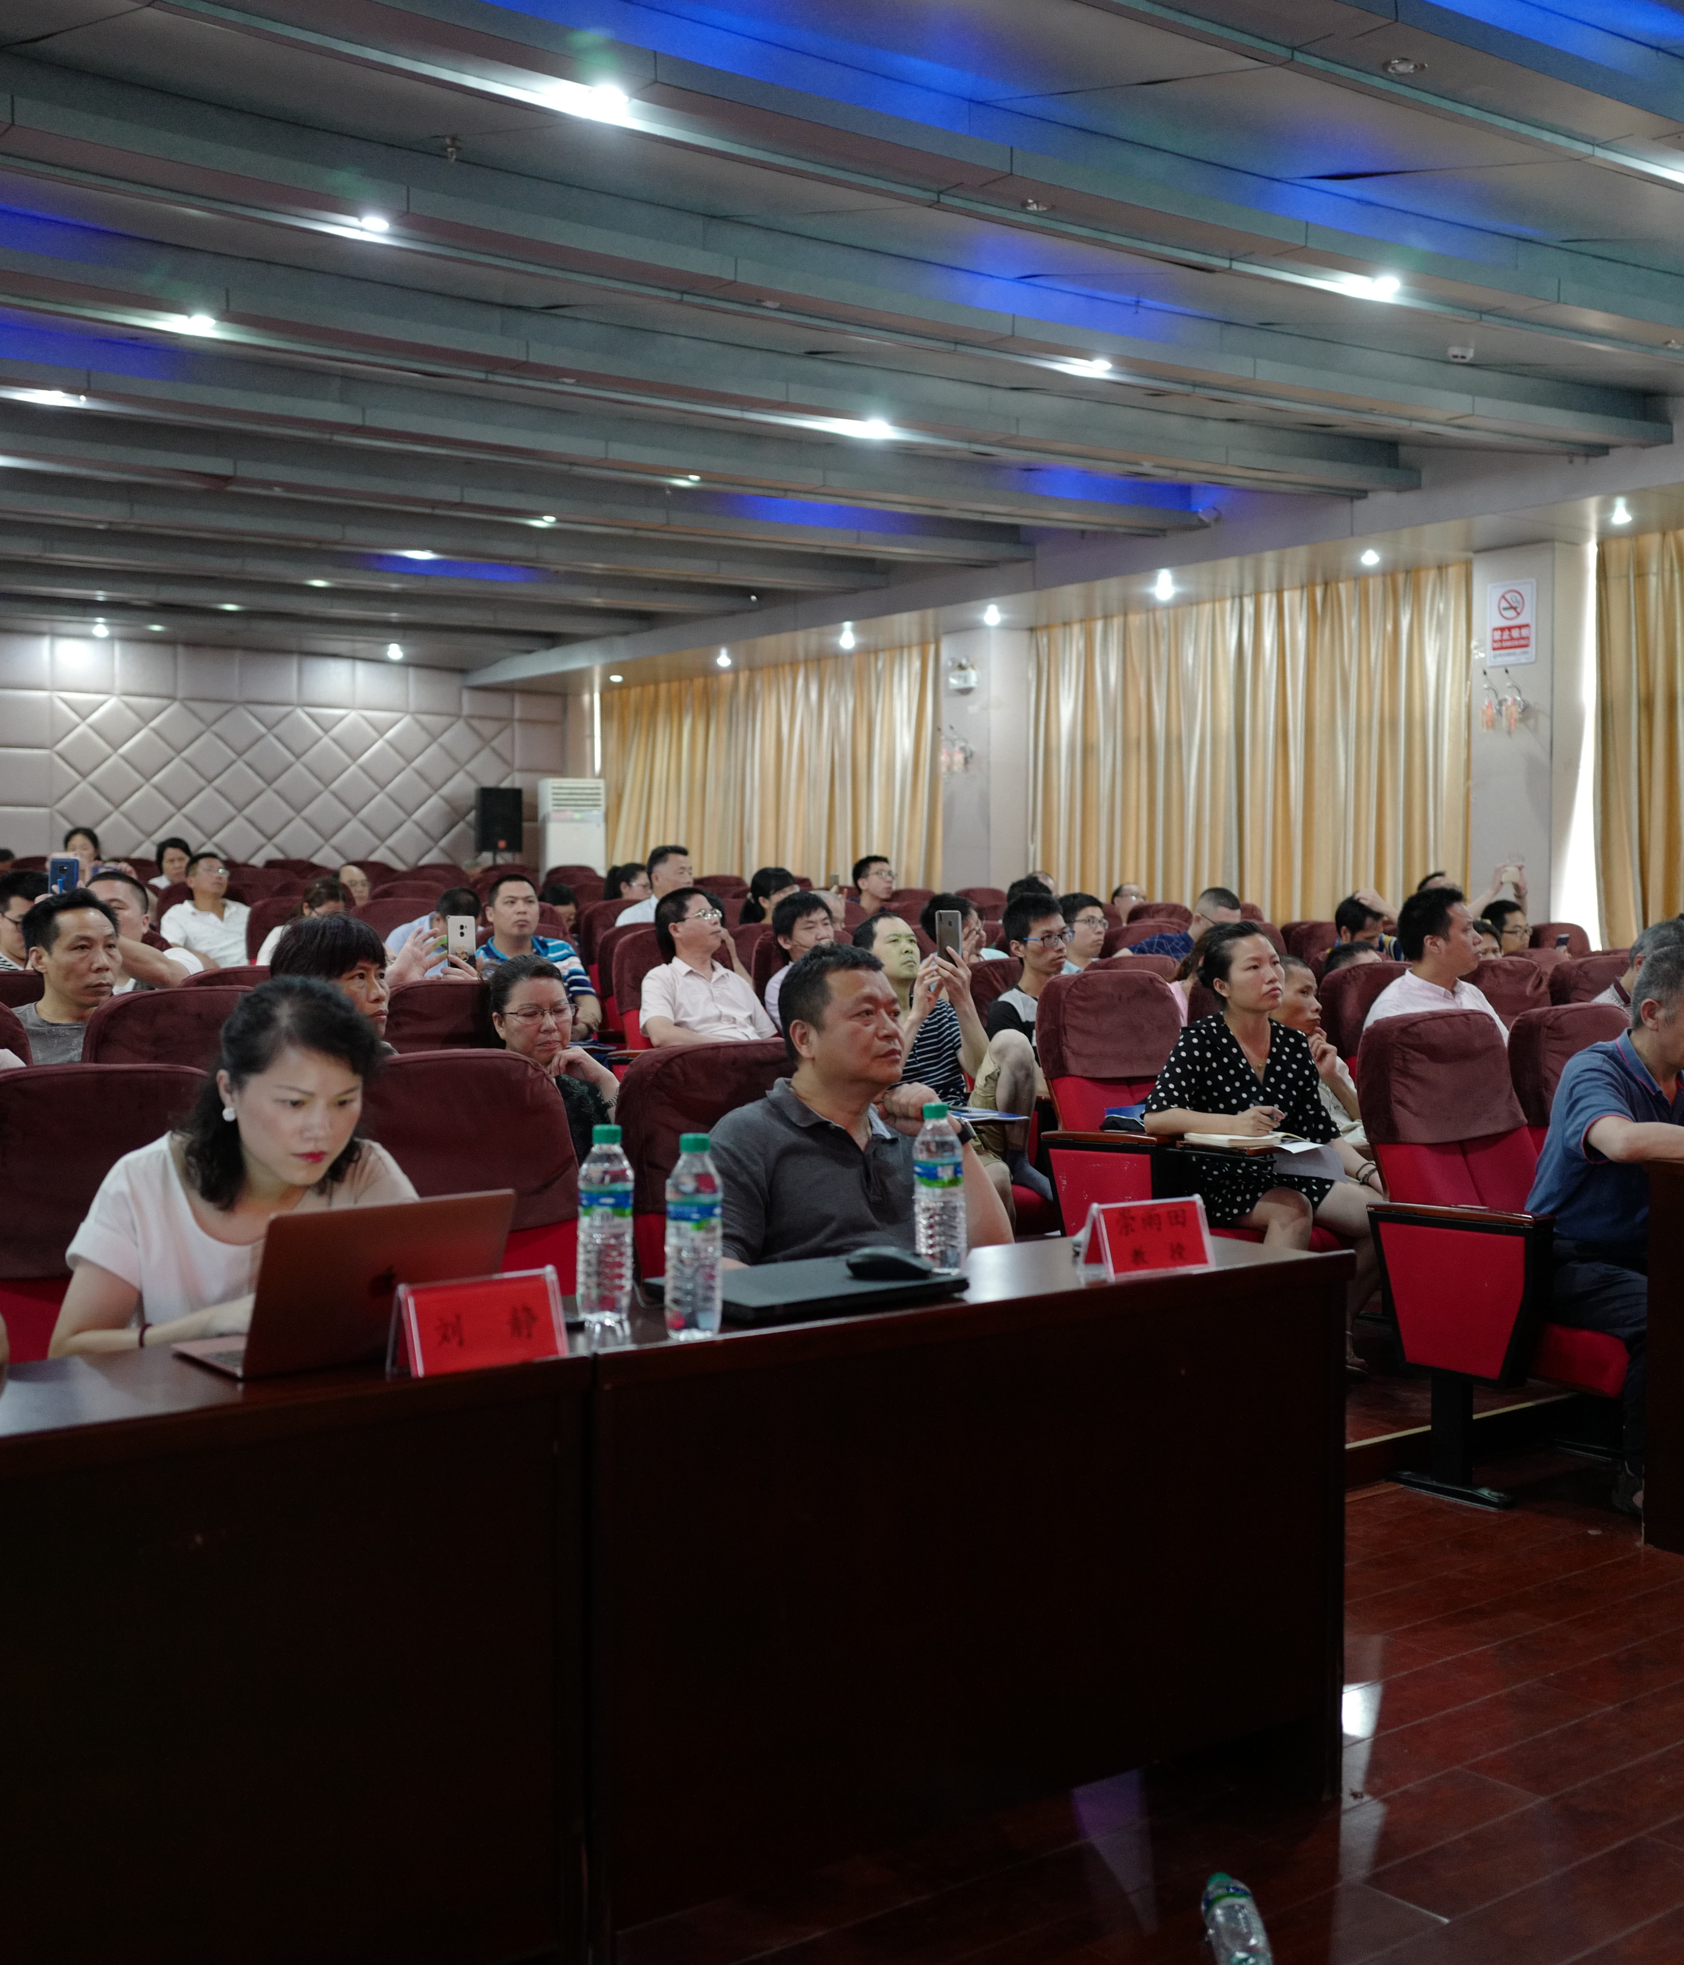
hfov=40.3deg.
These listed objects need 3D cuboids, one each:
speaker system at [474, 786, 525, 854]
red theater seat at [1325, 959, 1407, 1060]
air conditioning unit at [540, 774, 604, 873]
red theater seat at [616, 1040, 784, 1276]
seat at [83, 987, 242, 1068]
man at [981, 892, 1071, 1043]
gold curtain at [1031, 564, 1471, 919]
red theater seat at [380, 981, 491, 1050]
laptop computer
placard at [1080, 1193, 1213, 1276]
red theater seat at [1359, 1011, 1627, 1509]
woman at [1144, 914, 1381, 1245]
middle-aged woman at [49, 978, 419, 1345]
[{"bbox_3d":[-2.715,-1.288,18.295,0.330,0.515,0.320,0,2,-18],"label":"speaker system"},{"bbox_3d":[1.676,0.439,6.602,0.586,1.000,0.656,-1,2,-39],"label":"red theater seat"},{"bbox_3d":[-2.231,-0.782,18.830,0.500,1.740,0.350,-1,2,-25],"label":"air conditioning unit"},{"bbox_3d":[-0.061,0.618,3.878,0.586,1.020,0.656,-1,2,-39],"label":"red theater seat"},{"bbox_3d":[-1.032,0.528,4.110,0.577,1.022,0.634,-1,3,-38],"label":"seat"},{"bbox_3d":[0.663,0.339,6.462,0.500,1.160,0.800,-1,2,-37],"label":"man"},{"bbox_3d":[2.423,-0.922,13.989,0.160,2.880,3.800,-1,2,-36],"label":"gold curtain"},{"bbox_3d":[-0.588,0.517,4.454,0.577,1.022,0.634,-1,3,-38],"label":"red theater seat"},{"bbox_3d":[-0.538,0.317,2.473,0.281,0.190,0.276,-1,3,-38],"label":"laptop computer"},{"bbox_3d":[0.409,0.340,3.062,0.180,0.091,0.067,-1,2,-33],"label":"placard"},{"bbox_3d":[1.553,0.587,5.079,0.577,1.022,0.715,-1,3,-38],"label":"red theater seat"},{"bbox_3d":[1.026,0.404,5.621,0.566,1.121,0.667,-1,2,-33],"label":"woman"},{"bbox_3d":[-0.722,0.568,2.902,0.520,1.130,0.780,-1,2,-37],"label":"middle-aged woman"}]

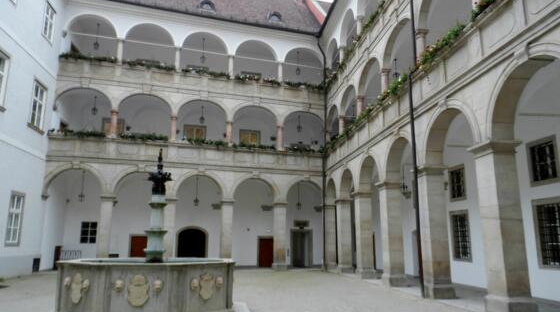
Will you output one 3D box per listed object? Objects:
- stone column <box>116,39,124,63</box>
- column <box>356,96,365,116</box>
[{"bbox_3d":[-10.383,-6.619,25.248,0.468,1.726,0.468,4,-13,-14],"label":"stone column"},{"bbox_3d":[4.449,-2.378,21.401,0.468,1.726,0.468,3,-13,-8],"label":"column"}]

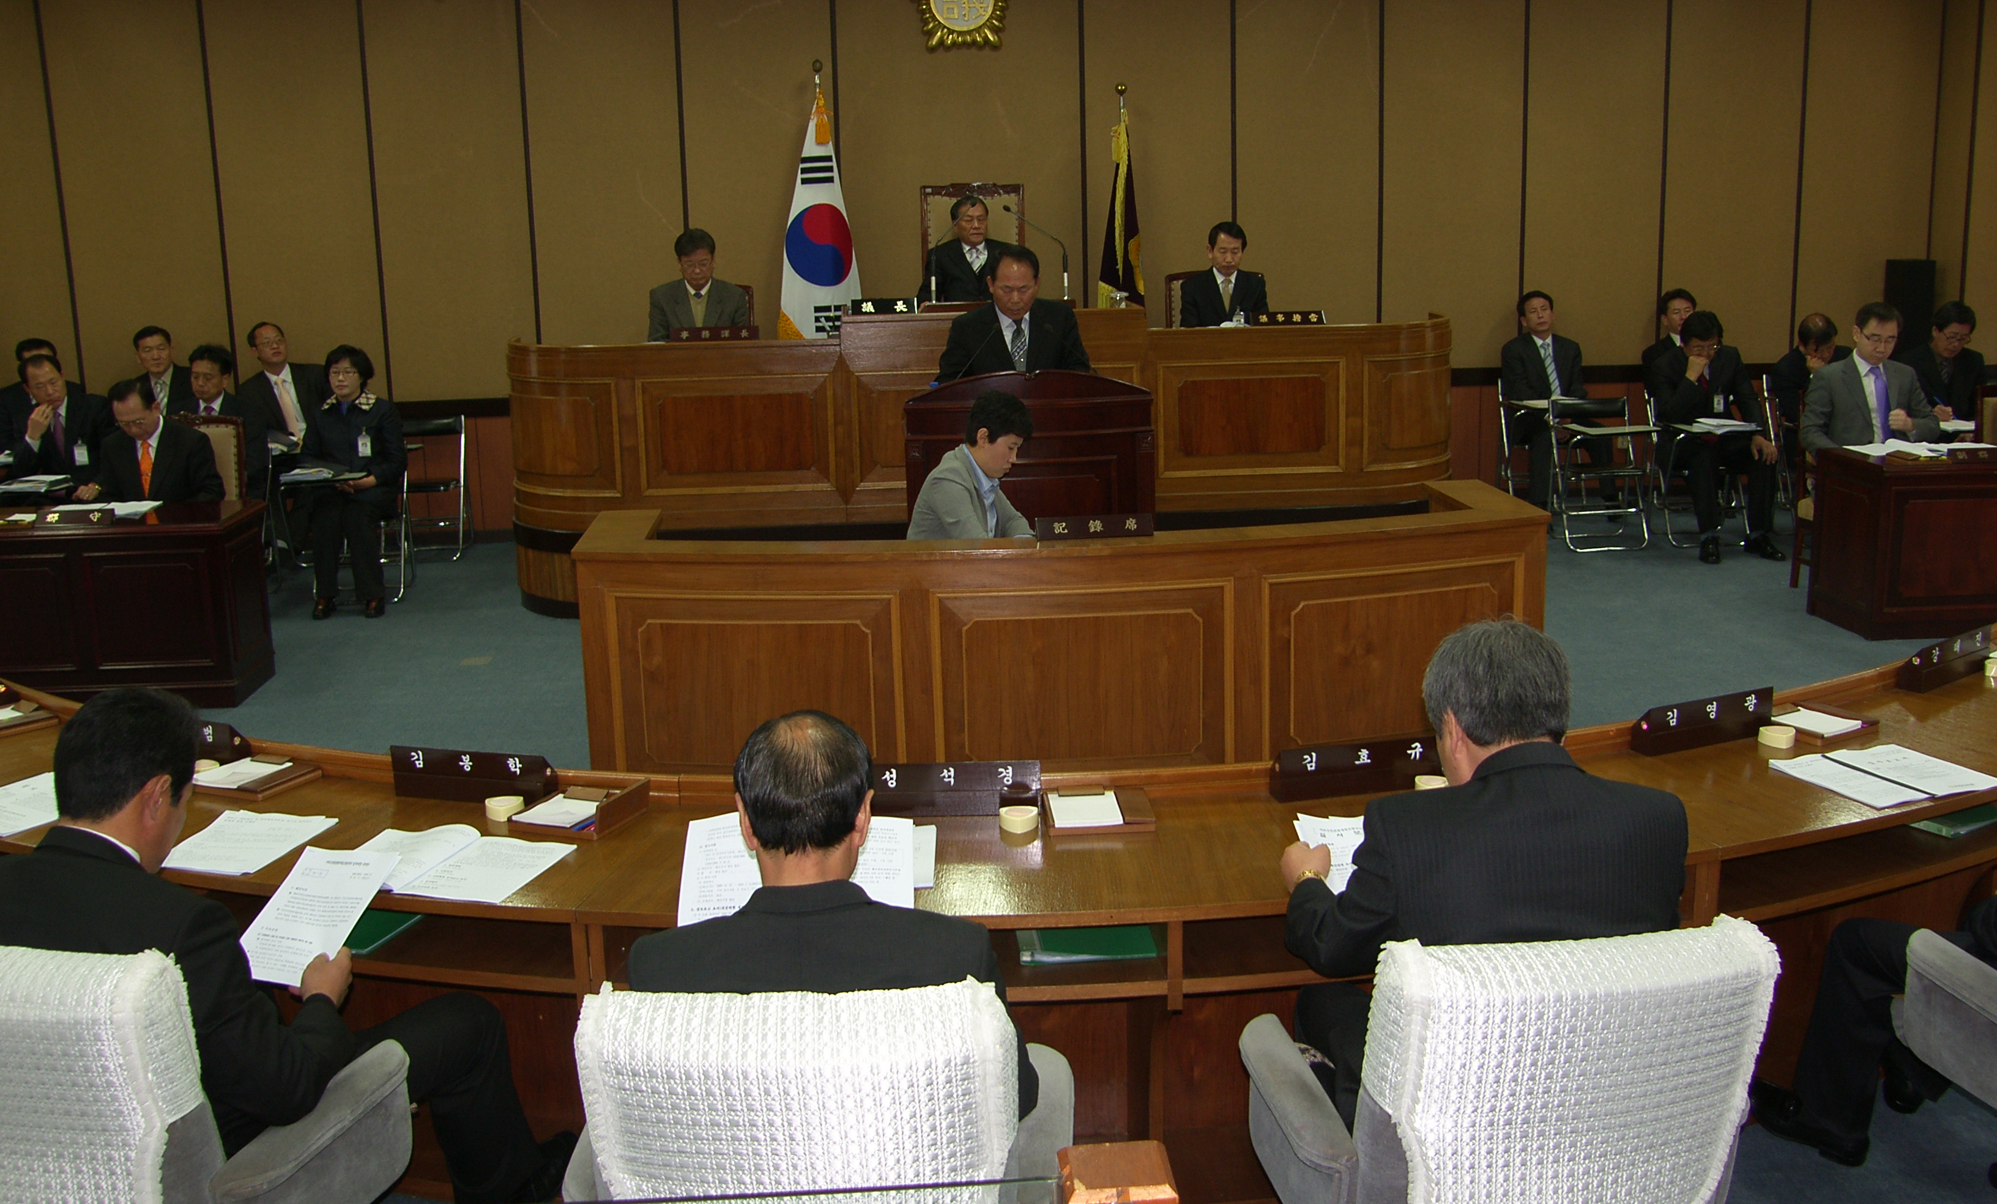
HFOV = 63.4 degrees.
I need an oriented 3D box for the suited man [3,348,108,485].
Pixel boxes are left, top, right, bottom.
[{"bbox_3d":[-4.442,-0.526,7.736,0.560,1.270,0.800,-6,14,-17],"label":"suited man"}]

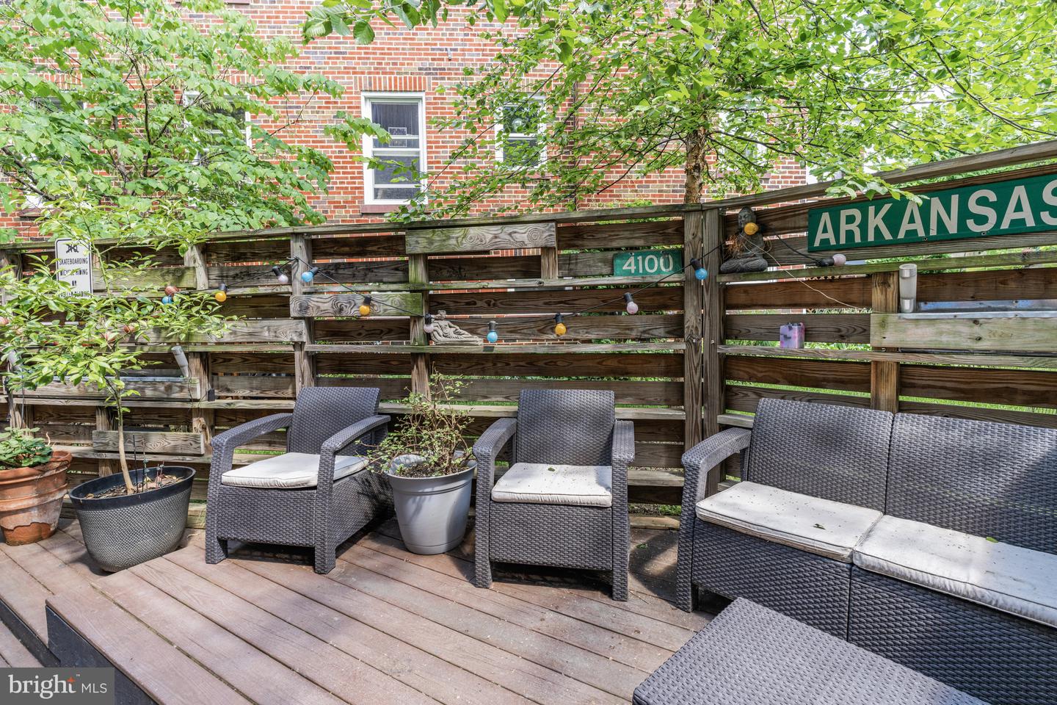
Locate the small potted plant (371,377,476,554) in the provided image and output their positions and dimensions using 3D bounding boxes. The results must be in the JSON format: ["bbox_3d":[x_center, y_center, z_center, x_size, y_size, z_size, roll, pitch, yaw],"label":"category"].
[{"bbox_3d":[-0.540,0.580,2.482,0.540,0.890,0.500,-1,2,0],"label":"small potted plant"}]

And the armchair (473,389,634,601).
[{"bbox_3d":[0.157,0.621,2.341,0.720,0.800,0.700,0,2,12],"label":"armchair"}]

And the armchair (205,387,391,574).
[{"bbox_3d":[-1.204,0.630,2.587,0.720,0.800,0.700,0,2,12],"label":"armchair"}]

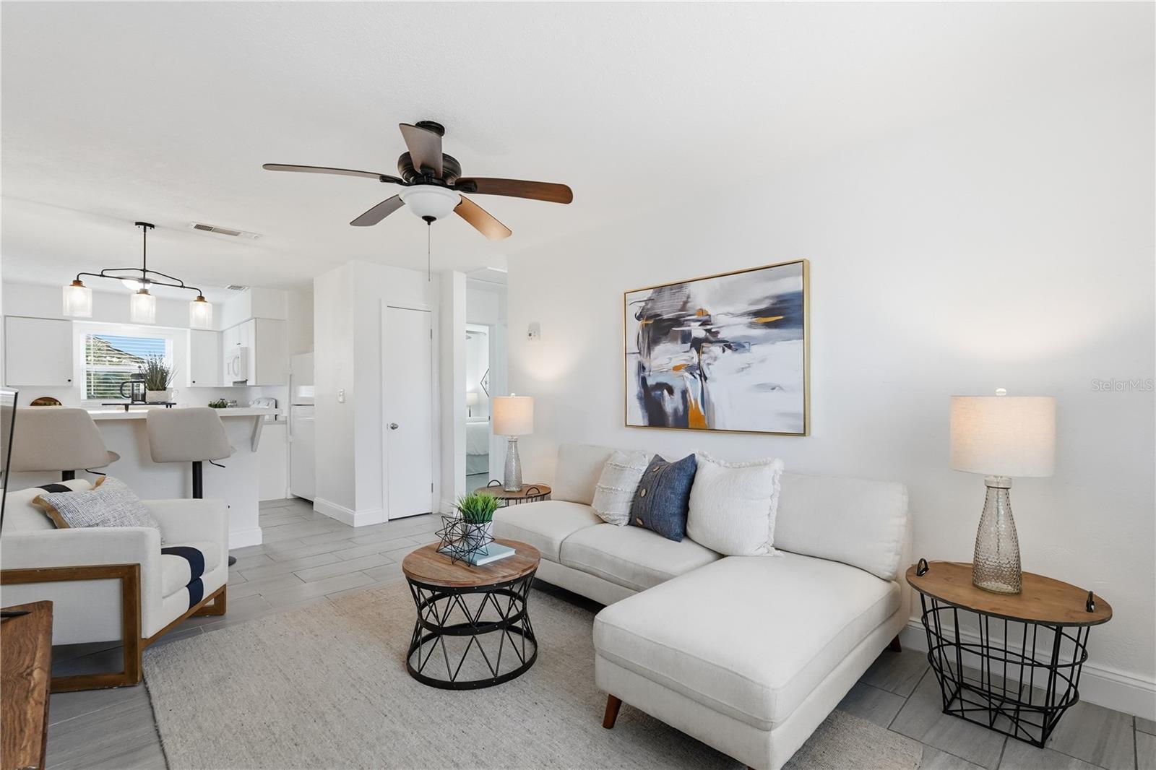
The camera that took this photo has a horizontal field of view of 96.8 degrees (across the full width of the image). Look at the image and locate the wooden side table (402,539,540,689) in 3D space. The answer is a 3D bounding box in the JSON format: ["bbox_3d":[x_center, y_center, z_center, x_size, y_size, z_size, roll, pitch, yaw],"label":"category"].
[{"bbox_3d":[-0.479,1.017,2.364,0.615,0.437,0.615,-1,-1,0],"label":"wooden side table"}]

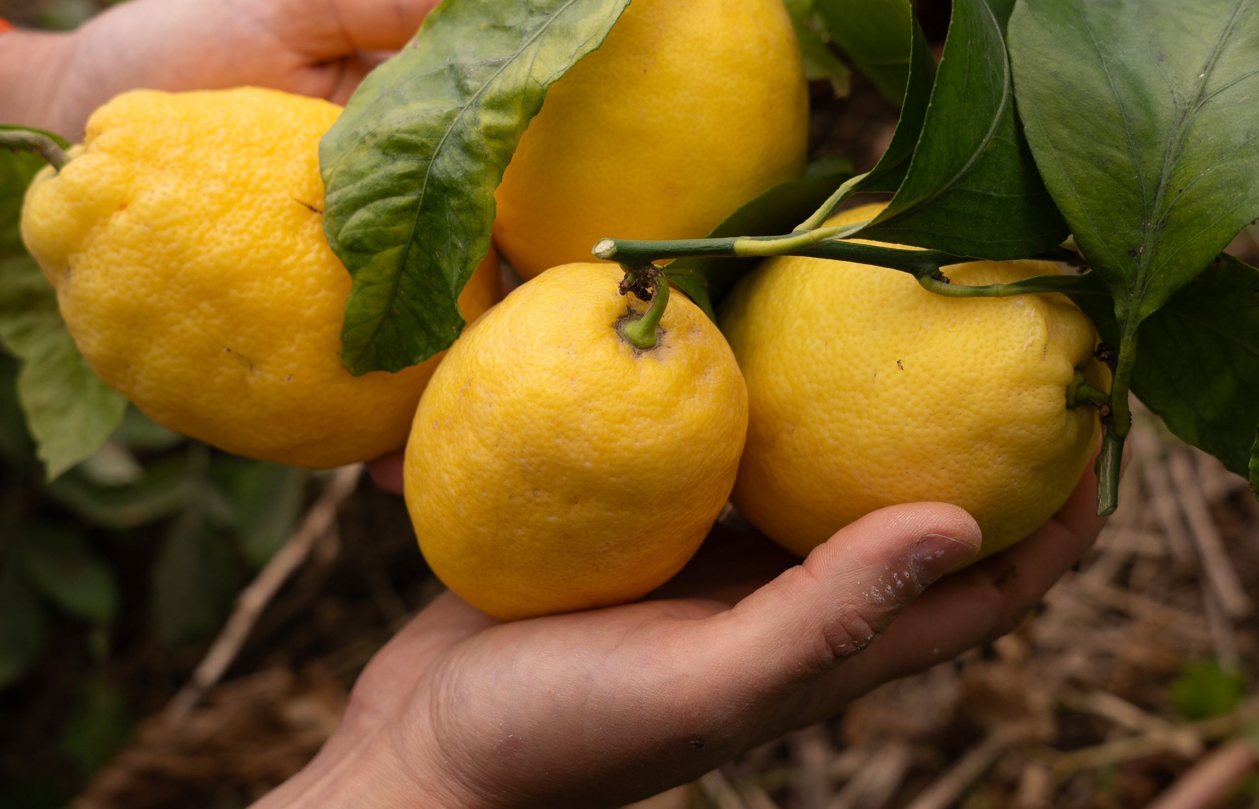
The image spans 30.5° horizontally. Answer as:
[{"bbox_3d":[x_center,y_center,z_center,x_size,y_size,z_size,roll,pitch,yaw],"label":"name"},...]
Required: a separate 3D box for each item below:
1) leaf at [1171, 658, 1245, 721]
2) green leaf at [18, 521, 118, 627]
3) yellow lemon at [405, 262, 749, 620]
[{"bbox_3d":[0.281,0.138,1.120,0.036,0.015,0.036,0,43,0],"label":"leaf"},{"bbox_3d":[-0.275,0.083,1.130,0.038,0.025,0.065,-31,53,-27],"label":"green leaf"},{"bbox_3d":[-0.011,0.008,0.485,0.068,0.083,0.068,16,45,-14],"label":"yellow lemon"}]

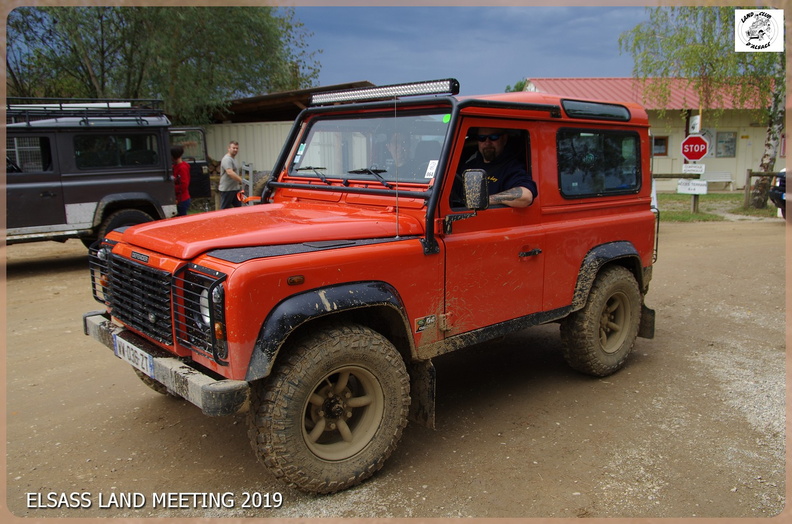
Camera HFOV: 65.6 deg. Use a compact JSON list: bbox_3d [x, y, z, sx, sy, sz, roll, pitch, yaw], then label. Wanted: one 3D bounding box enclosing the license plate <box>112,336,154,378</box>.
[{"bbox_3d":[-1.233,0.443,2.896,0.015,0.110,0.520,-8,12,-41],"label":"license plate"}]

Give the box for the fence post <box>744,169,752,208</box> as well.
[{"bbox_3d":[9.825,-2.041,17.125,0.135,1.080,0.135,0,8,0],"label":"fence post"}]

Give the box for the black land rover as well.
[{"bbox_3d":[-4.801,-1.057,8.248,4.050,2.170,1.800,-7,12,-34],"label":"black land rover"}]

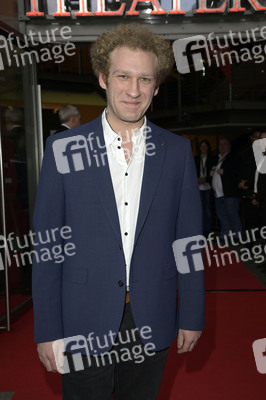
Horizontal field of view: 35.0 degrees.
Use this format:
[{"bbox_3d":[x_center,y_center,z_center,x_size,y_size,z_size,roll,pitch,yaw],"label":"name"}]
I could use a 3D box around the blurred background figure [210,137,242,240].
[{"bbox_3d":[1.600,-0.166,7.100,0.440,1.760,0.540,-6,8,-40],"label":"blurred background figure"}]

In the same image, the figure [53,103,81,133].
[{"bbox_3d":[-0.612,-0.037,4.143,0.330,1.750,0.520,-7,12,-37],"label":"figure"}]

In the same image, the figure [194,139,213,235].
[{"bbox_3d":[1.280,-0.198,7.420,0.470,1.680,0.320,0,6,14],"label":"figure"}]

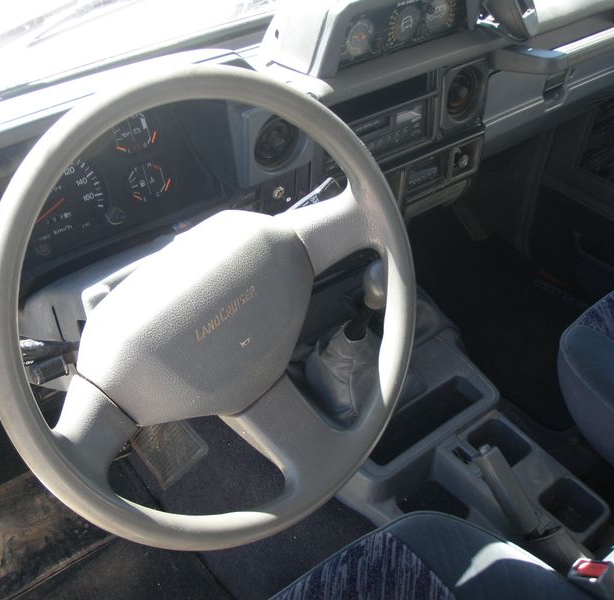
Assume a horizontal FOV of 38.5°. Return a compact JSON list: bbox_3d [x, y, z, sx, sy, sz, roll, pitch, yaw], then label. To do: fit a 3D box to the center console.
[{"bbox_3d":[0.174,0.198,1.288,0.250,0.150,0.520,-26,48,-28],"label":"center console"}]

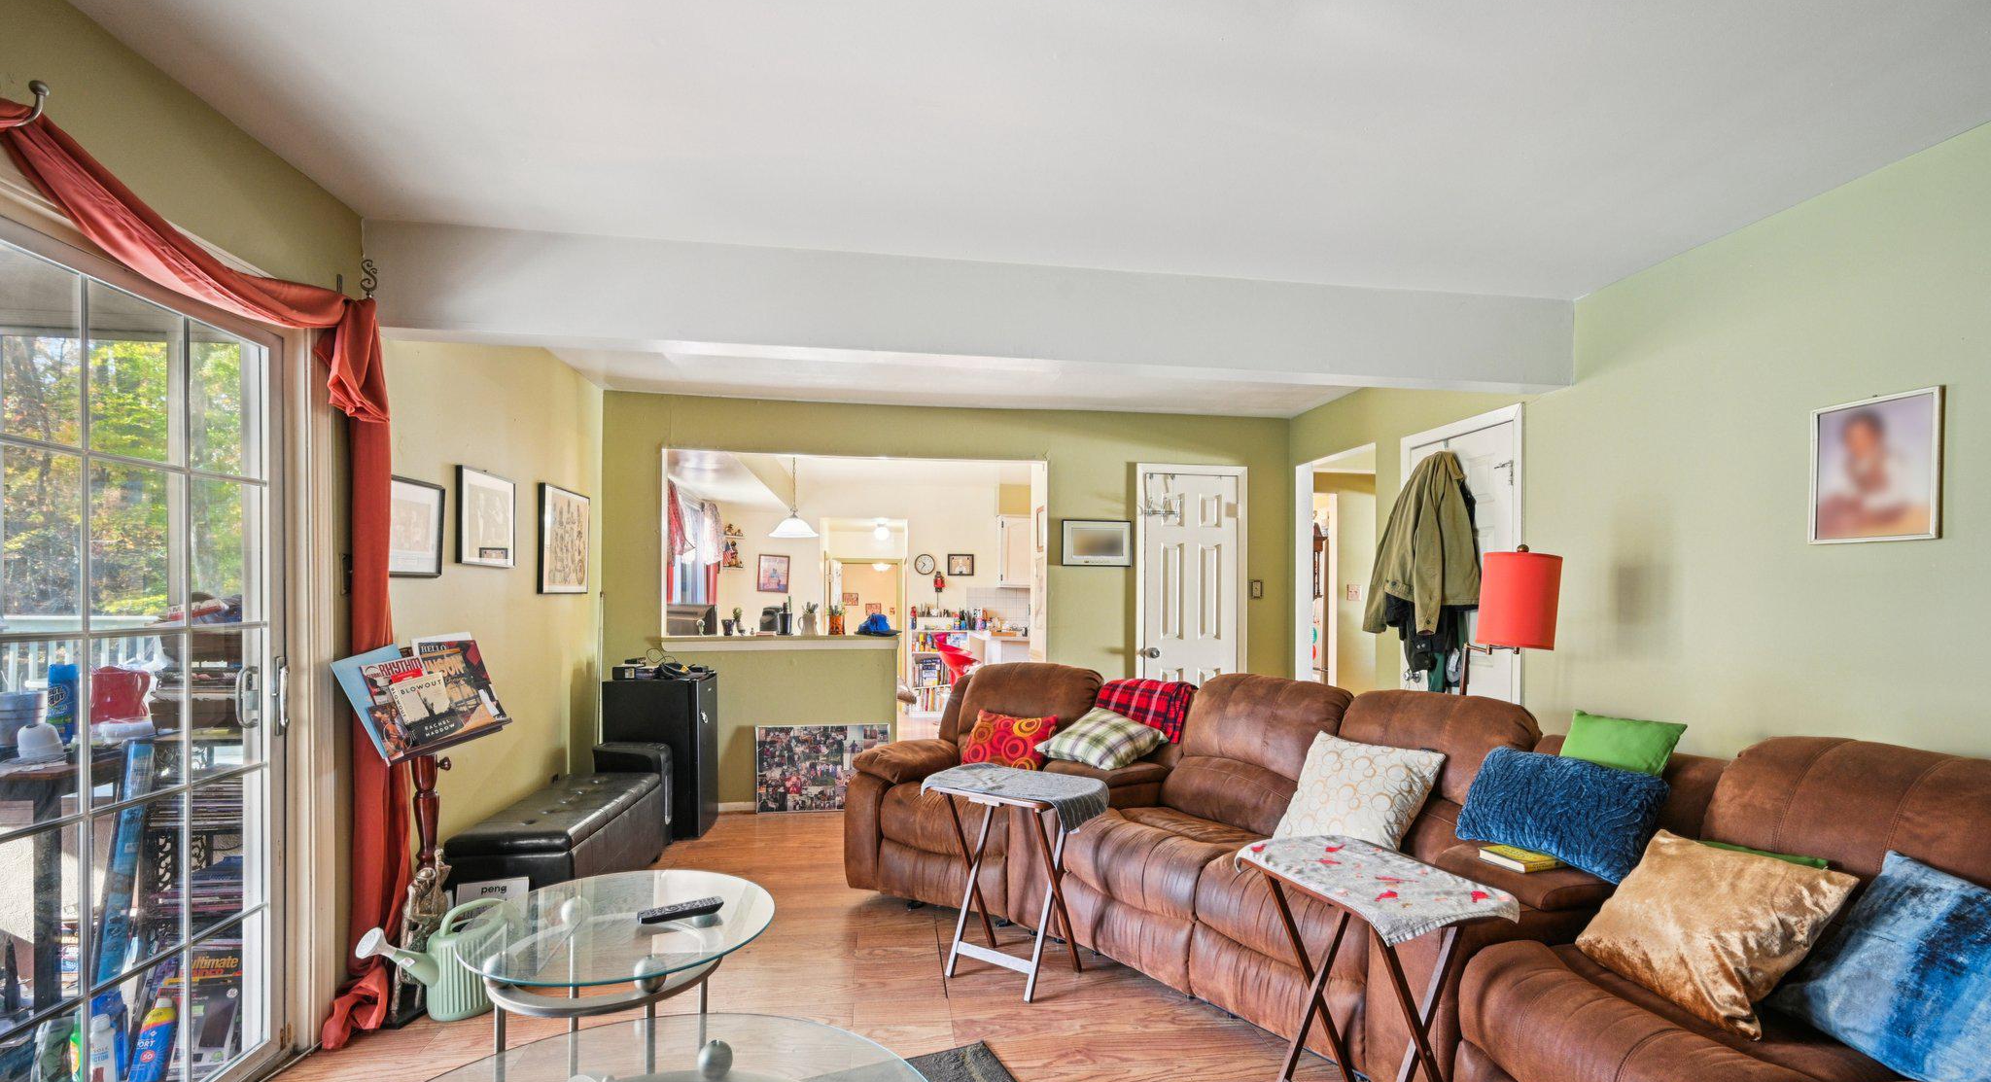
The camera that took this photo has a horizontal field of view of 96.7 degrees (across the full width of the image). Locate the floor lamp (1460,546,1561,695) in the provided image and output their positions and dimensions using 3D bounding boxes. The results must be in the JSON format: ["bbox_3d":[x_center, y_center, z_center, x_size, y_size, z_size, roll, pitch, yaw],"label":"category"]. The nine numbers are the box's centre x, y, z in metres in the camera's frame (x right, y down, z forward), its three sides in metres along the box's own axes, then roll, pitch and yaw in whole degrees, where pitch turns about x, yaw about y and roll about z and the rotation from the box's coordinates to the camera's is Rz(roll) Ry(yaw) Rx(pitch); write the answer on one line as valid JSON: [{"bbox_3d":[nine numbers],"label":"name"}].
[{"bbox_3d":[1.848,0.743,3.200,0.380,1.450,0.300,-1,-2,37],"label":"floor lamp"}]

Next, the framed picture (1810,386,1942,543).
[{"bbox_3d":[2.415,-0.193,2.450,0.025,0.393,0.325,0,-1,-8],"label":"framed picture"}]

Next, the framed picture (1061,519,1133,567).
[{"bbox_3d":[0.637,0.017,5.550,0.450,0.295,0.025,0,-1,-9],"label":"framed picture"}]

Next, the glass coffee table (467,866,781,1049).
[{"bbox_3d":[-0.824,1.118,1.985,0.670,0.550,0.670,0,-1,-6],"label":"glass coffee table"}]

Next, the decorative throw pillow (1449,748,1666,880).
[{"bbox_3d":[1.412,0.681,2.200,0.130,0.280,0.440,35,-17,-25],"label":"decorative throw pillow"}]

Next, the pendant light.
[{"bbox_3d":[-1.571,-0.364,6.900,0.390,0.690,0.390,0,-1,-9],"label":"pendant light"}]

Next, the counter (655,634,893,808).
[{"bbox_3d":[-1.270,1.085,5.310,1.400,1.030,0.330,0,-1,-9],"label":"counter"}]

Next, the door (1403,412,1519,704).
[{"bbox_3d":[2.180,0.485,4.170,0.070,2.080,0.850,0,-1,-8],"label":"door"}]

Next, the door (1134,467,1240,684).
[{"bbox_3d":[1.250,0.575,5.690,0.700,2.070,0.060,0,-1,-9],"label":"door"}]

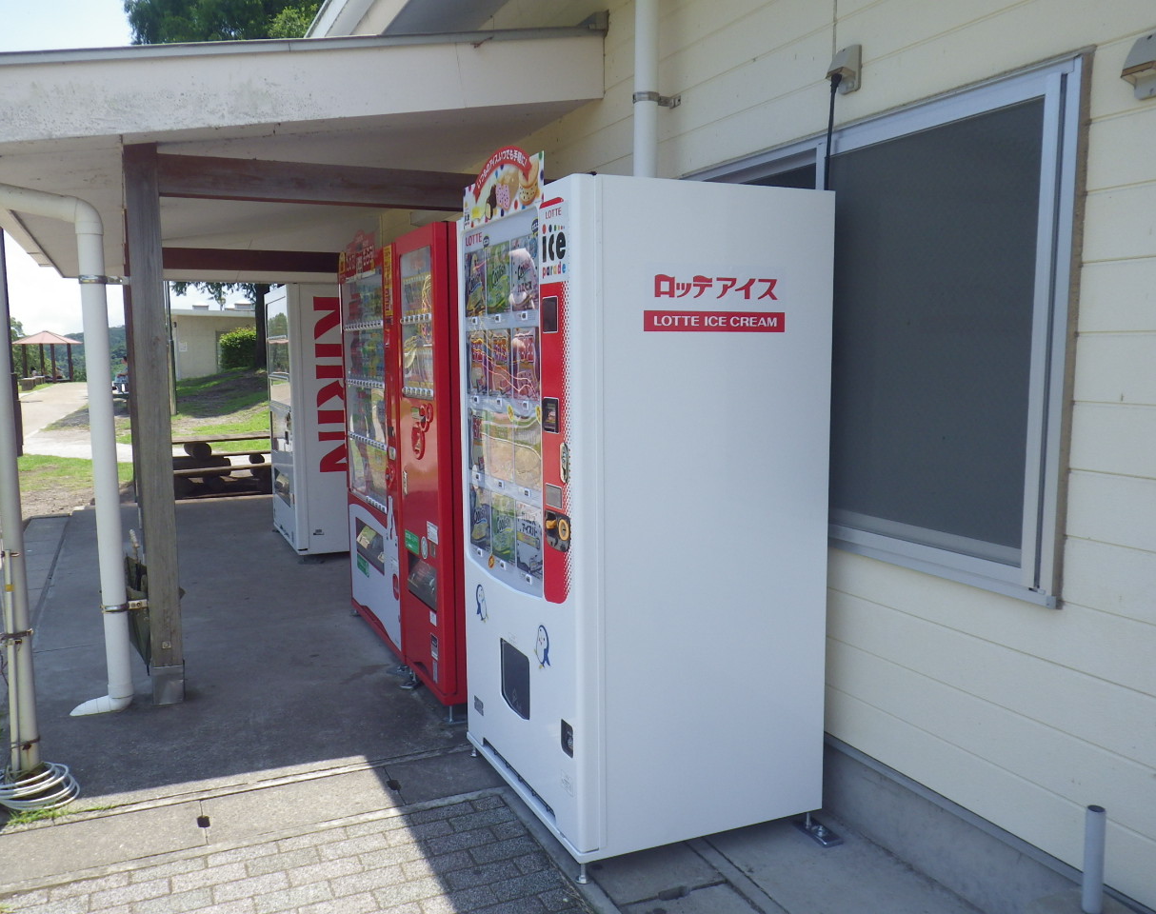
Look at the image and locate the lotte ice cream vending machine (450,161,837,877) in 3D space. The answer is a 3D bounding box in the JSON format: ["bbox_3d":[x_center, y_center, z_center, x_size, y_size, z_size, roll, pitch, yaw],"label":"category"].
[{"bbox_3d":[0.164,0.148,3.165,0.803,1.851,0.986,-3,7,-24],"label":"lotte ice cream vending machine"}]

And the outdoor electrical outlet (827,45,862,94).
[{"bbox_3d":[0.750,-1.095,2.794,0.056,0.120,0.093,-3,7,-24],"label":"outdoor electrical outlet"}]

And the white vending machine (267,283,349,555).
[{"bbox_3d":[-1.826,-0.292,7.348,0.750,1.873,1.350,-3,7,-24],"label":"white vending machine"}]

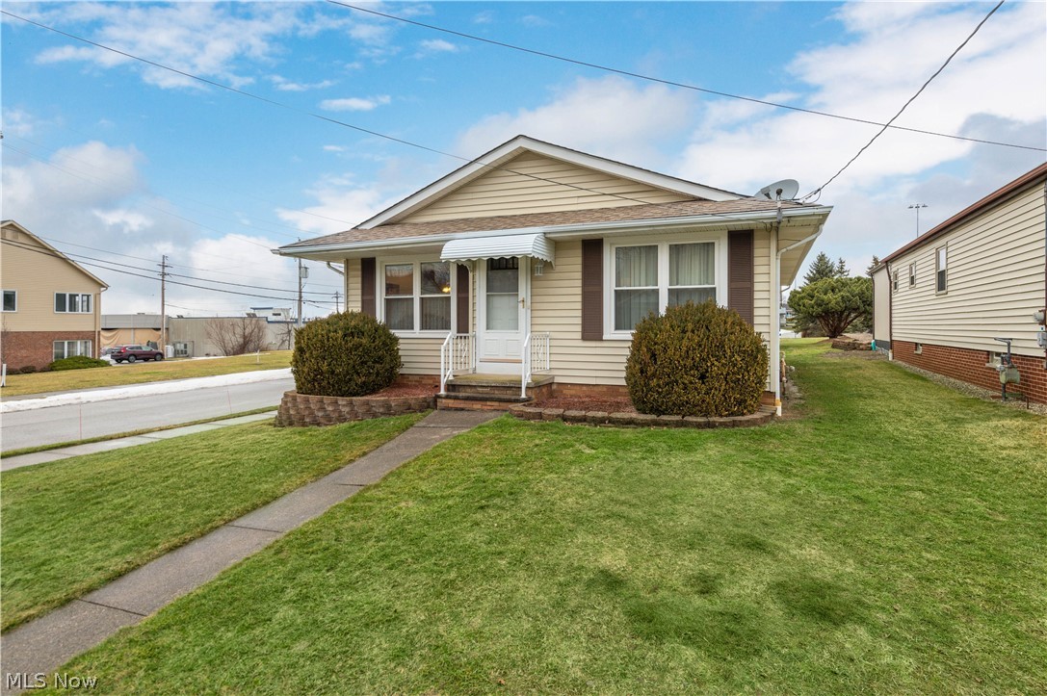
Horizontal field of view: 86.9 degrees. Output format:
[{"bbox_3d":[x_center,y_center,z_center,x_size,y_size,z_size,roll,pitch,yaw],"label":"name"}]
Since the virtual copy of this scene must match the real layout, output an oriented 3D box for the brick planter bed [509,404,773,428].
[{"bbox_3d":[1.581,0.998,8.338,4.000,0.250,1.400,1,3,24],"label":"brick planter bed"}]

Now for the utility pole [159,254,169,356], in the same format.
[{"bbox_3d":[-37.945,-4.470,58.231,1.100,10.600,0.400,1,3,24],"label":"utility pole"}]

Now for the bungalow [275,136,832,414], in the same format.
[{"bbox_3d":[2.826,-1.607,16.758,10.100,4.650,16.200,1,3,24],"label":"bungalow"}]

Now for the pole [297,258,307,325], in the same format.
[{"bbox_3d":[-20.598,-4.759,51.231,0.850,10.600,0.450,1,3,24],"label":"pole"}]

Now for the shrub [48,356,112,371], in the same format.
[{"bbox_3d":[-28.149,1.020,35.000,1.900,0.900,3.000,1,3,24],"label":"shrub"}]

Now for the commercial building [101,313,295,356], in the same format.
[{"bbox_3d":[-42.345,-1.894,75.665,16.000,4.540,23.000,1,3,24],"label":"commercial building"}]

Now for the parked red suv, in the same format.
[{"bbox_3d":[-36.770,0.578,52.600,1.820,1.660,4.530,1,3,19],"label":"parked red suv"}]

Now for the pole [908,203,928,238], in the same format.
[{"bbox_3d":[40.672,-8.373,57.283,2.100,13.000,0.900,1,3,24],"label":"pole"}]

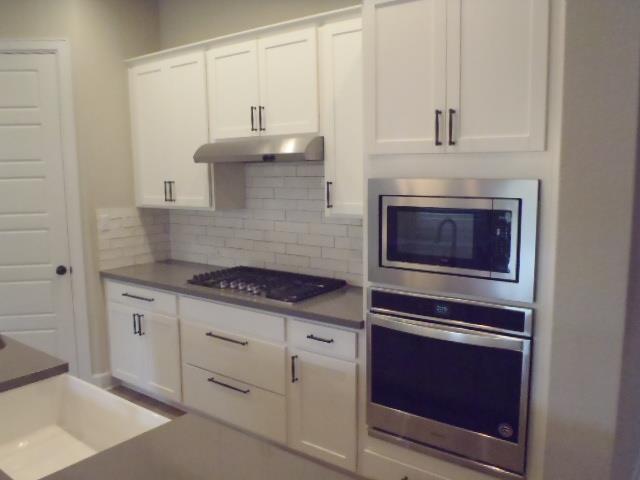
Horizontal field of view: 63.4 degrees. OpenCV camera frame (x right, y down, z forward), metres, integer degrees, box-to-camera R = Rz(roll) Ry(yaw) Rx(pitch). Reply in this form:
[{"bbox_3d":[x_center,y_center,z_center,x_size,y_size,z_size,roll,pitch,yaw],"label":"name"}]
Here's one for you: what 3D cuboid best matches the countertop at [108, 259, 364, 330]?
[{"bbox_3d":[-0.534,0.307,3.487,2.321,0.040,0.634,5,9,36],"label":"countertop"}]

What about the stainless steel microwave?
[{"bbox_3d":[0.665,-0.039,2.423,0.765,0.490,0.440,5,9,36],"label":"stainless steel microwave"}]

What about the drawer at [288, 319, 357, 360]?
[{"bbox_3d":[0.139,0.491,2.909,0.445,0.135,0.460,5,9,36],"label":"drawer"}]

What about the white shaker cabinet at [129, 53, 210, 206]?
[{"bbox_3d":[-1.009,-0.779,3.887,0.898,1.075,0.320,5,9,36],"label":"white shaker cabinet"}]

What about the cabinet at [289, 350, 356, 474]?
[{"bbox_3d":[0.170,0.869,2.998,0.456,0.601,0.550,5,9,36],"label":"cabinet"}]

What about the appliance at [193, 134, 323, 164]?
[{"bbox_3d":[-0.318,-0.575,3.310,0.912,0.150,0.470,5,9,36],"label":"appliance"}]

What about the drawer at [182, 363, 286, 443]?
[{"bbox_3d":[-0.412,0.964,3.393,0.898,0.288,0.480,5,9,36],"label":"drawer"}]

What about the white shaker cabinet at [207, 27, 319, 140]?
[{"bbox_3d":[-0.290,-0.959,3.331,0.927,0.590,0.320,5,9,36],"label":"white shaker cabinet"}]

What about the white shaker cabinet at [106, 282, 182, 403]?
[{"bbox_3d":[-1.089,0.672,3.948,0.848,0.798,0.632,5,9,36],"label":"white shaker cabinet"}]

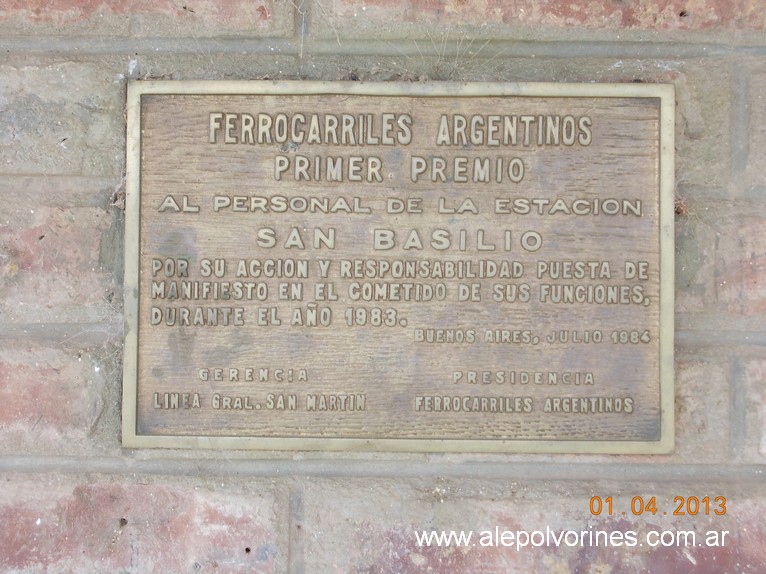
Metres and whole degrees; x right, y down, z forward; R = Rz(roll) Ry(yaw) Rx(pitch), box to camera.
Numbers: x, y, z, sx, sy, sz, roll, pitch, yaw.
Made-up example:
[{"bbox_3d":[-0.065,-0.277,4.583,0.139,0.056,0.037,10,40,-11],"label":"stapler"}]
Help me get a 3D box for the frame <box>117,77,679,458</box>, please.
[{"bbox_3d":[0.009,-0.011,0.865,0.300,0.201,0.016,0,-2,1],"label":"frame"}]

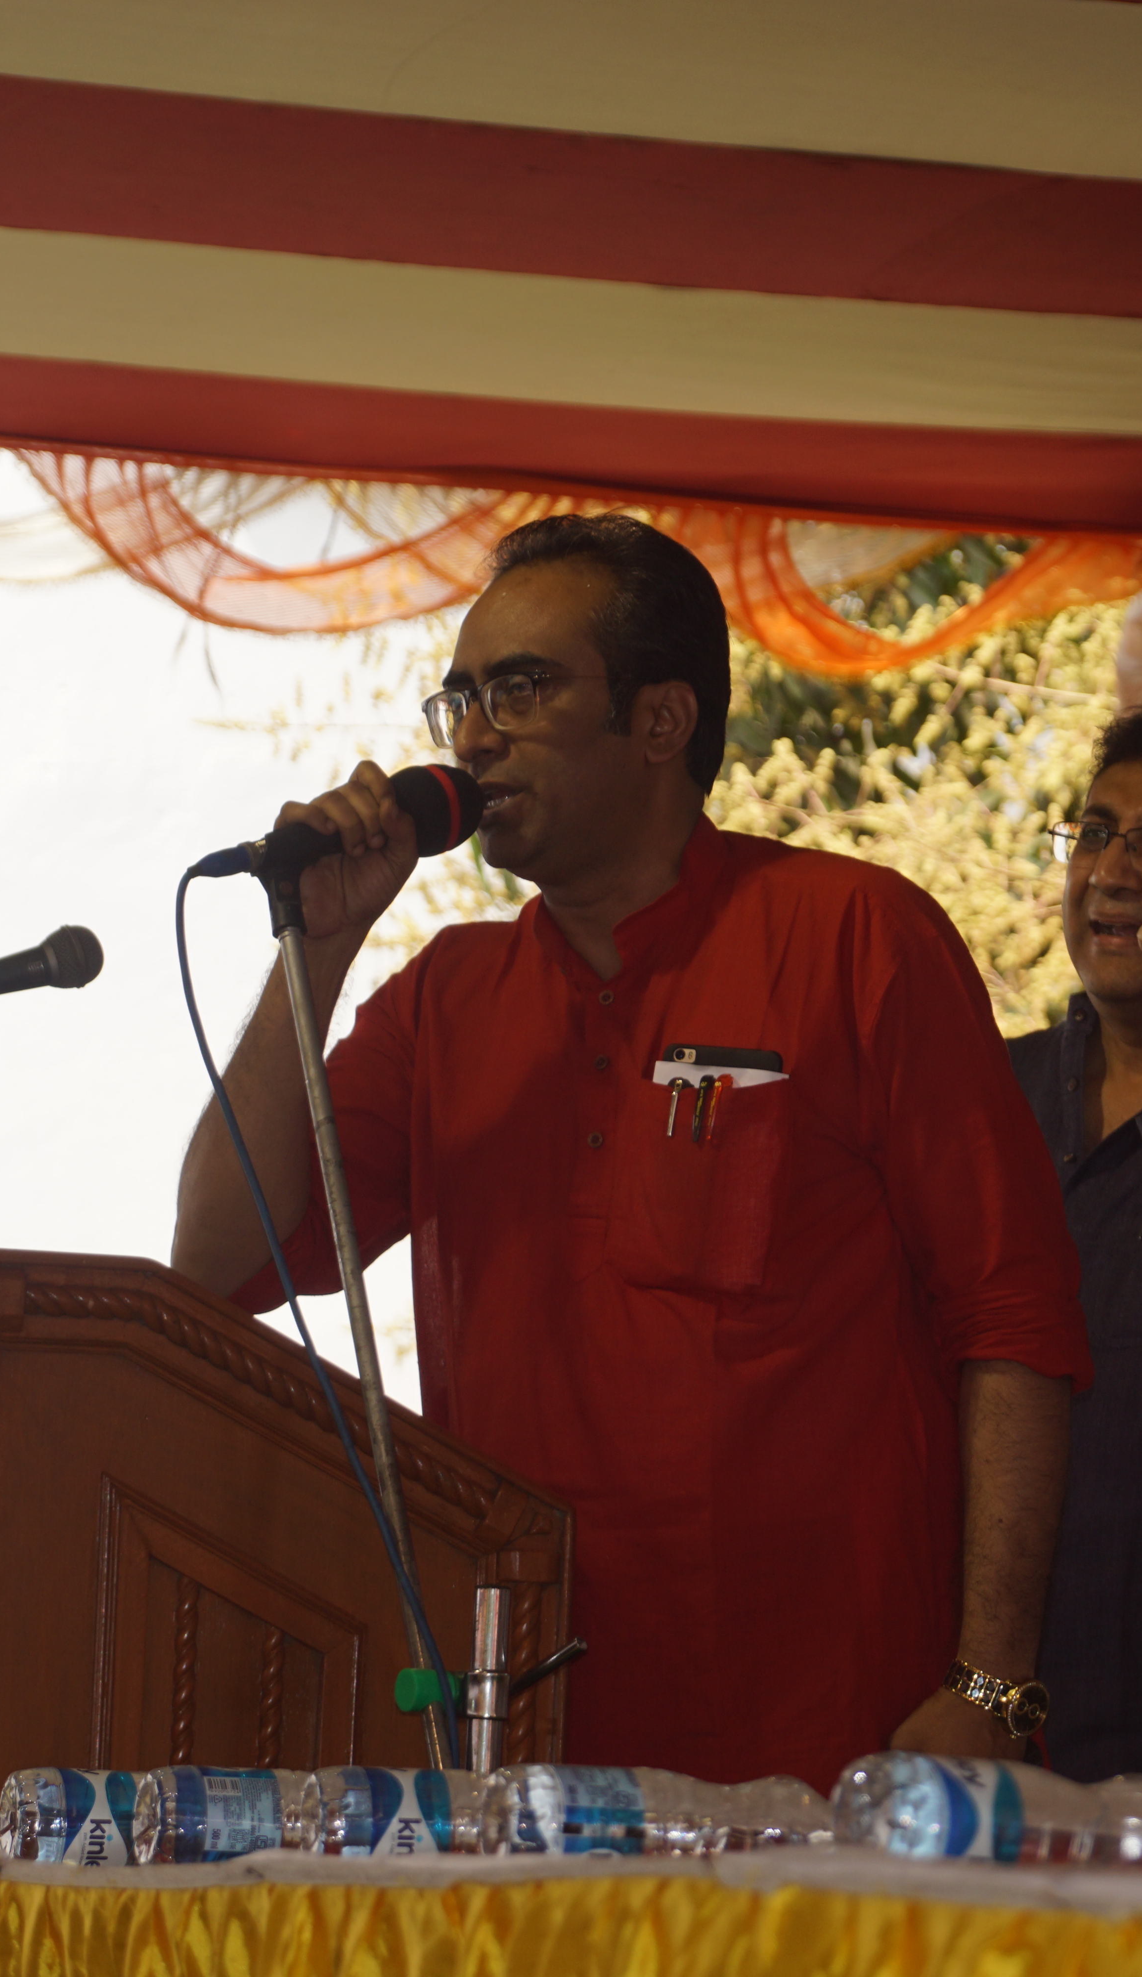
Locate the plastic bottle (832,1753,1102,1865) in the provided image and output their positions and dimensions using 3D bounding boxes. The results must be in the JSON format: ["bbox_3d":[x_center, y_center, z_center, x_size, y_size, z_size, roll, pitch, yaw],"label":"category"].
[{"bbox_3d":[0.258,0.454,5.718,0.222,0.064,0.064,4,-5,-22],"label":"plastic bottle"}]

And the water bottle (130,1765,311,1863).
[{"bbox_3d":[-0.163,0.535,6.703,0.222,0.064,0.064,4,-5,-19],"label":"water bottle"}]

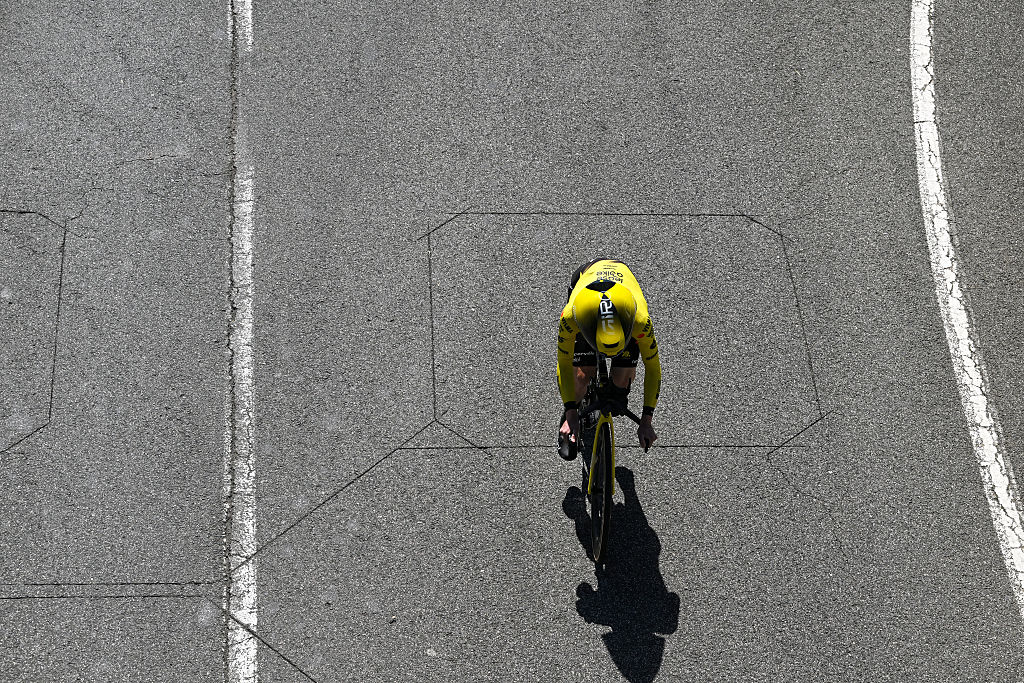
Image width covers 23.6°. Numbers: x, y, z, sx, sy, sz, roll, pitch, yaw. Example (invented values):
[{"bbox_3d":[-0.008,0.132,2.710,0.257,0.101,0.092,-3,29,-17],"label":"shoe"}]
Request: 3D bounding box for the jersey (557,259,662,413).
[{"bbox_3d":[0.455,-0.062,11.661,0.500,0.480,0.830,-2,39,-2],"label":"jersey"}]

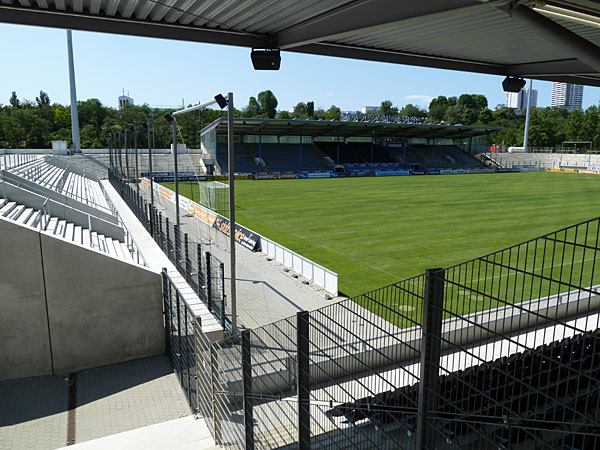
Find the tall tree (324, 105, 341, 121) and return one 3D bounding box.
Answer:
[{"bbox_3d":[11.845,-36.216,159.950,7.000,16.000,7.000,-5,11,-26],"label":"tall tree"}]

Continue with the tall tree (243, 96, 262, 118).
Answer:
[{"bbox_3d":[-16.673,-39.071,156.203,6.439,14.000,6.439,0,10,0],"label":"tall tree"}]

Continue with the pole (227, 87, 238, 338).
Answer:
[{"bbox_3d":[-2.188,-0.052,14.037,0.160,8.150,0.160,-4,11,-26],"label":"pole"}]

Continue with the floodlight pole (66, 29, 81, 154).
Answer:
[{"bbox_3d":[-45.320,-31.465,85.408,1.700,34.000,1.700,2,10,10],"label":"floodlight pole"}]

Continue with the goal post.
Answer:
[{"bbox_3d":[-9.910,-3.443,49.768,2.200,2.480,7.500,-4,11,-26],"label":"goal post"}]

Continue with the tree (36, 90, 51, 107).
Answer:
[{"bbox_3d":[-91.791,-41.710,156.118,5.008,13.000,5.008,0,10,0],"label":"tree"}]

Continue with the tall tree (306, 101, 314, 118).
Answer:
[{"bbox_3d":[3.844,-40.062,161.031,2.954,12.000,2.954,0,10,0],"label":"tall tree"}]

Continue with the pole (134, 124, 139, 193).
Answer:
[{"bbox_3d":[-15.196,-5.032,40.672,0.180,8.500,0.180,-5,11,-26],"label":"pole"}]

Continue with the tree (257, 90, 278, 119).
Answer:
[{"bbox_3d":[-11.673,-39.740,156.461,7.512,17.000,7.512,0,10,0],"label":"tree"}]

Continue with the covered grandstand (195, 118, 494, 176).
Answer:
[{"bbox_3d":[16.967,-20.102,115.628,82.500,12.400,19.000,-5,11,-26],"label":"covered grandstand"}]

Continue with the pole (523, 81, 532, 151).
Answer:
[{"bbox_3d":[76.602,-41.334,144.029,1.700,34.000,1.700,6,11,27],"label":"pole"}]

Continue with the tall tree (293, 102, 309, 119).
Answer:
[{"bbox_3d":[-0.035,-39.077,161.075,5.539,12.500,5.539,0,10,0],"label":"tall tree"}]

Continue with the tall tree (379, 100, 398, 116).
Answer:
[{"bbox_3d":[32.696,-37.698,161.813,8.000,17.000,8.000,-5,11,-26],"label":"tall tree"}]

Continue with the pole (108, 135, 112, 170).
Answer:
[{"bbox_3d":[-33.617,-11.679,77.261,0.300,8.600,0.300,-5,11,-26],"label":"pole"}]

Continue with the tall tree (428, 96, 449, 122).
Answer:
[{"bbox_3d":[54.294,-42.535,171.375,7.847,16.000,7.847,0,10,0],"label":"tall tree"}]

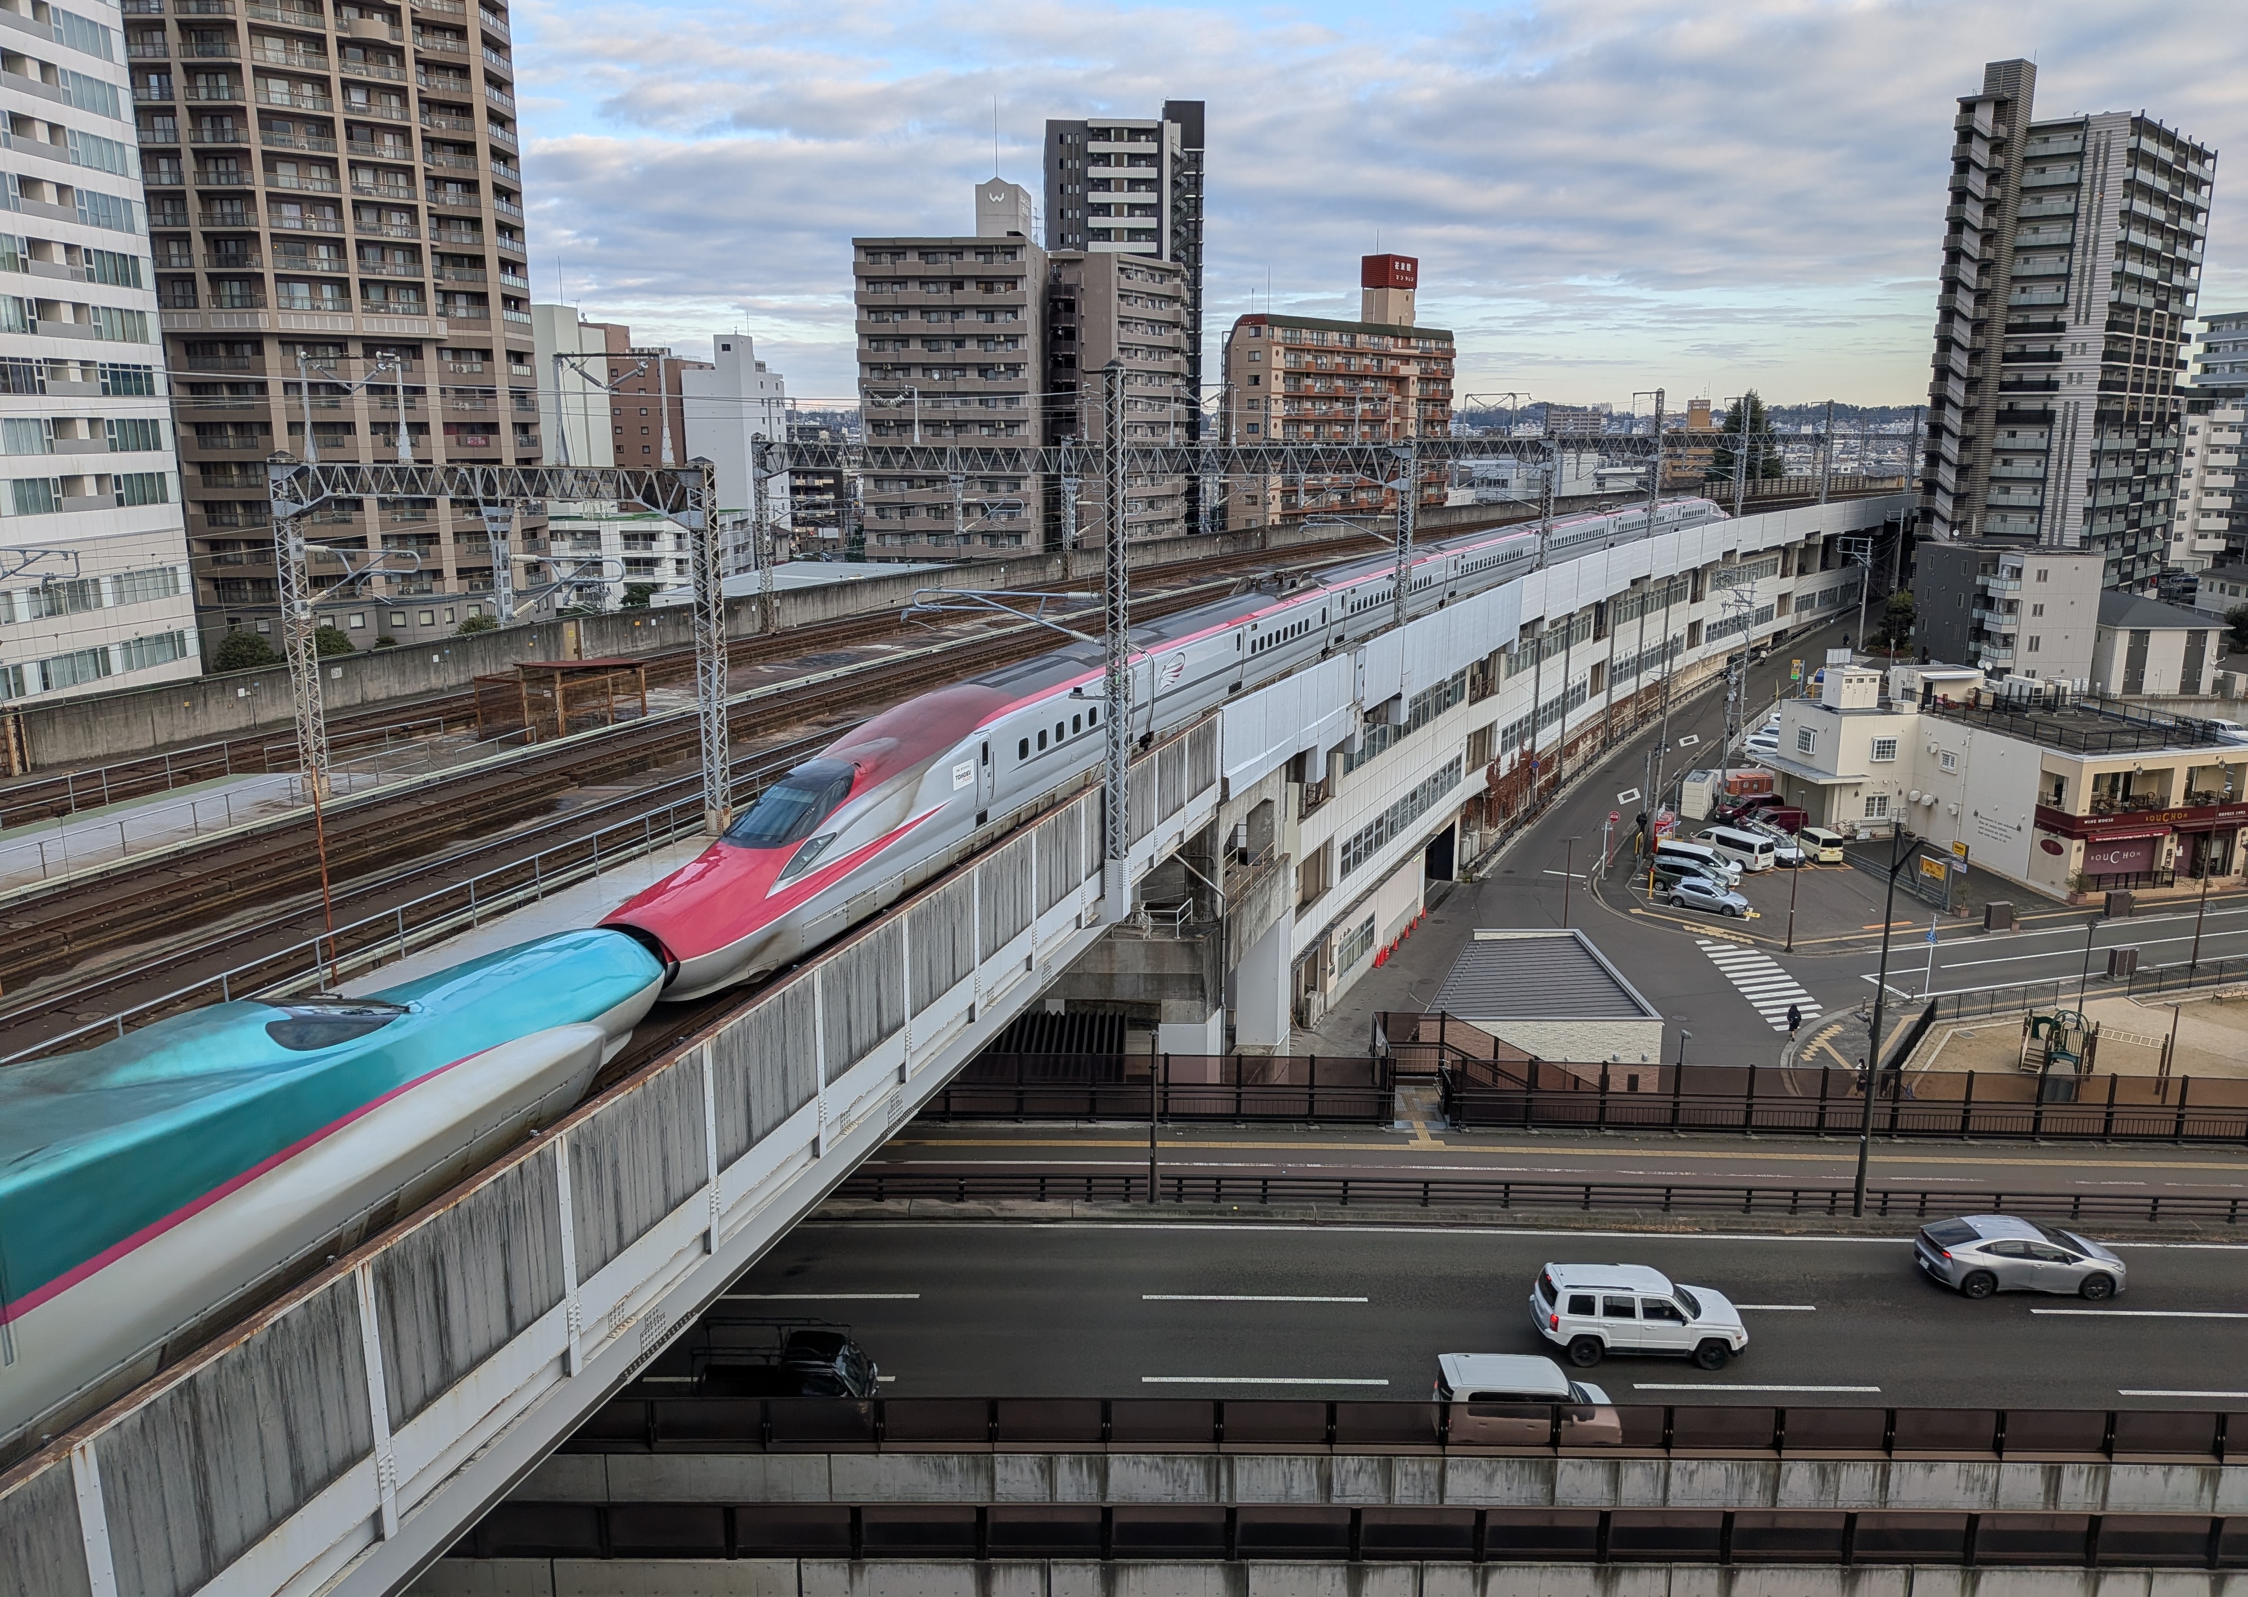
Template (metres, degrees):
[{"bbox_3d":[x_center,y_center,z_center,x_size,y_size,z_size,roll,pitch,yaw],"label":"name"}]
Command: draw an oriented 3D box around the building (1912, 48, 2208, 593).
[{"bbox_3d":[106.599,-49.501,176.342,30.000,57.000,17.000,-12,17,-43],"label":"building"}]

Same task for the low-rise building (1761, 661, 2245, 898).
[{"bbox_3d":[52.007,-1.741,92.939,19.200,9.600,21.800,-2,13,-11],"label":"low-rise building"}]

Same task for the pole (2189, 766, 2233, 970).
[{"bbox_3d":[49.539,3.435,71.261,0.350,9.000,0.600,-4,13,-19],"label":"pole"}]

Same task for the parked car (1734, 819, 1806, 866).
[{"bbox_3d":[37.879,2.511,91.901,1.800,1.850,4.100,-5,14,-21],"label":"parked car"}]

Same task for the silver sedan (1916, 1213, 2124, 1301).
[{"bbox_3d":[20.966,10.611,36.456,4.600,1.430,1.780,2,13,-3],"label":"silver sedan"}]

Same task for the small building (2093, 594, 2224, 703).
[{"bbox_3d":[86.155,-13.480,133.420,9.800,8.000,11.500,0,13,-2],"label":"small building"}]

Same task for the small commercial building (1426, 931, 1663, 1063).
[{"bbox_3d":[15.200,8.685,62.371,8.800,3.800,10.500,0,13,0],"label":"small commercial building"}]

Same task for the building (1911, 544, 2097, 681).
[{"bbox_3d":[76.200,-14.402,136.344,8.300,14.900,14.300,0,13,0],"label":"building"}]

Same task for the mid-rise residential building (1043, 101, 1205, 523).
[{"bbox_3d":[-0.235,-57.040,206.954,20.500,65.200,16.000,0,13,-3],"label":"mid-rise residential building"}]

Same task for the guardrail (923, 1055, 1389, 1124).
[{"bbox_3d":[0.871,7.907,42.412,13.200,1.950,0.150,2,13,-3],"label":"guardrail"}]

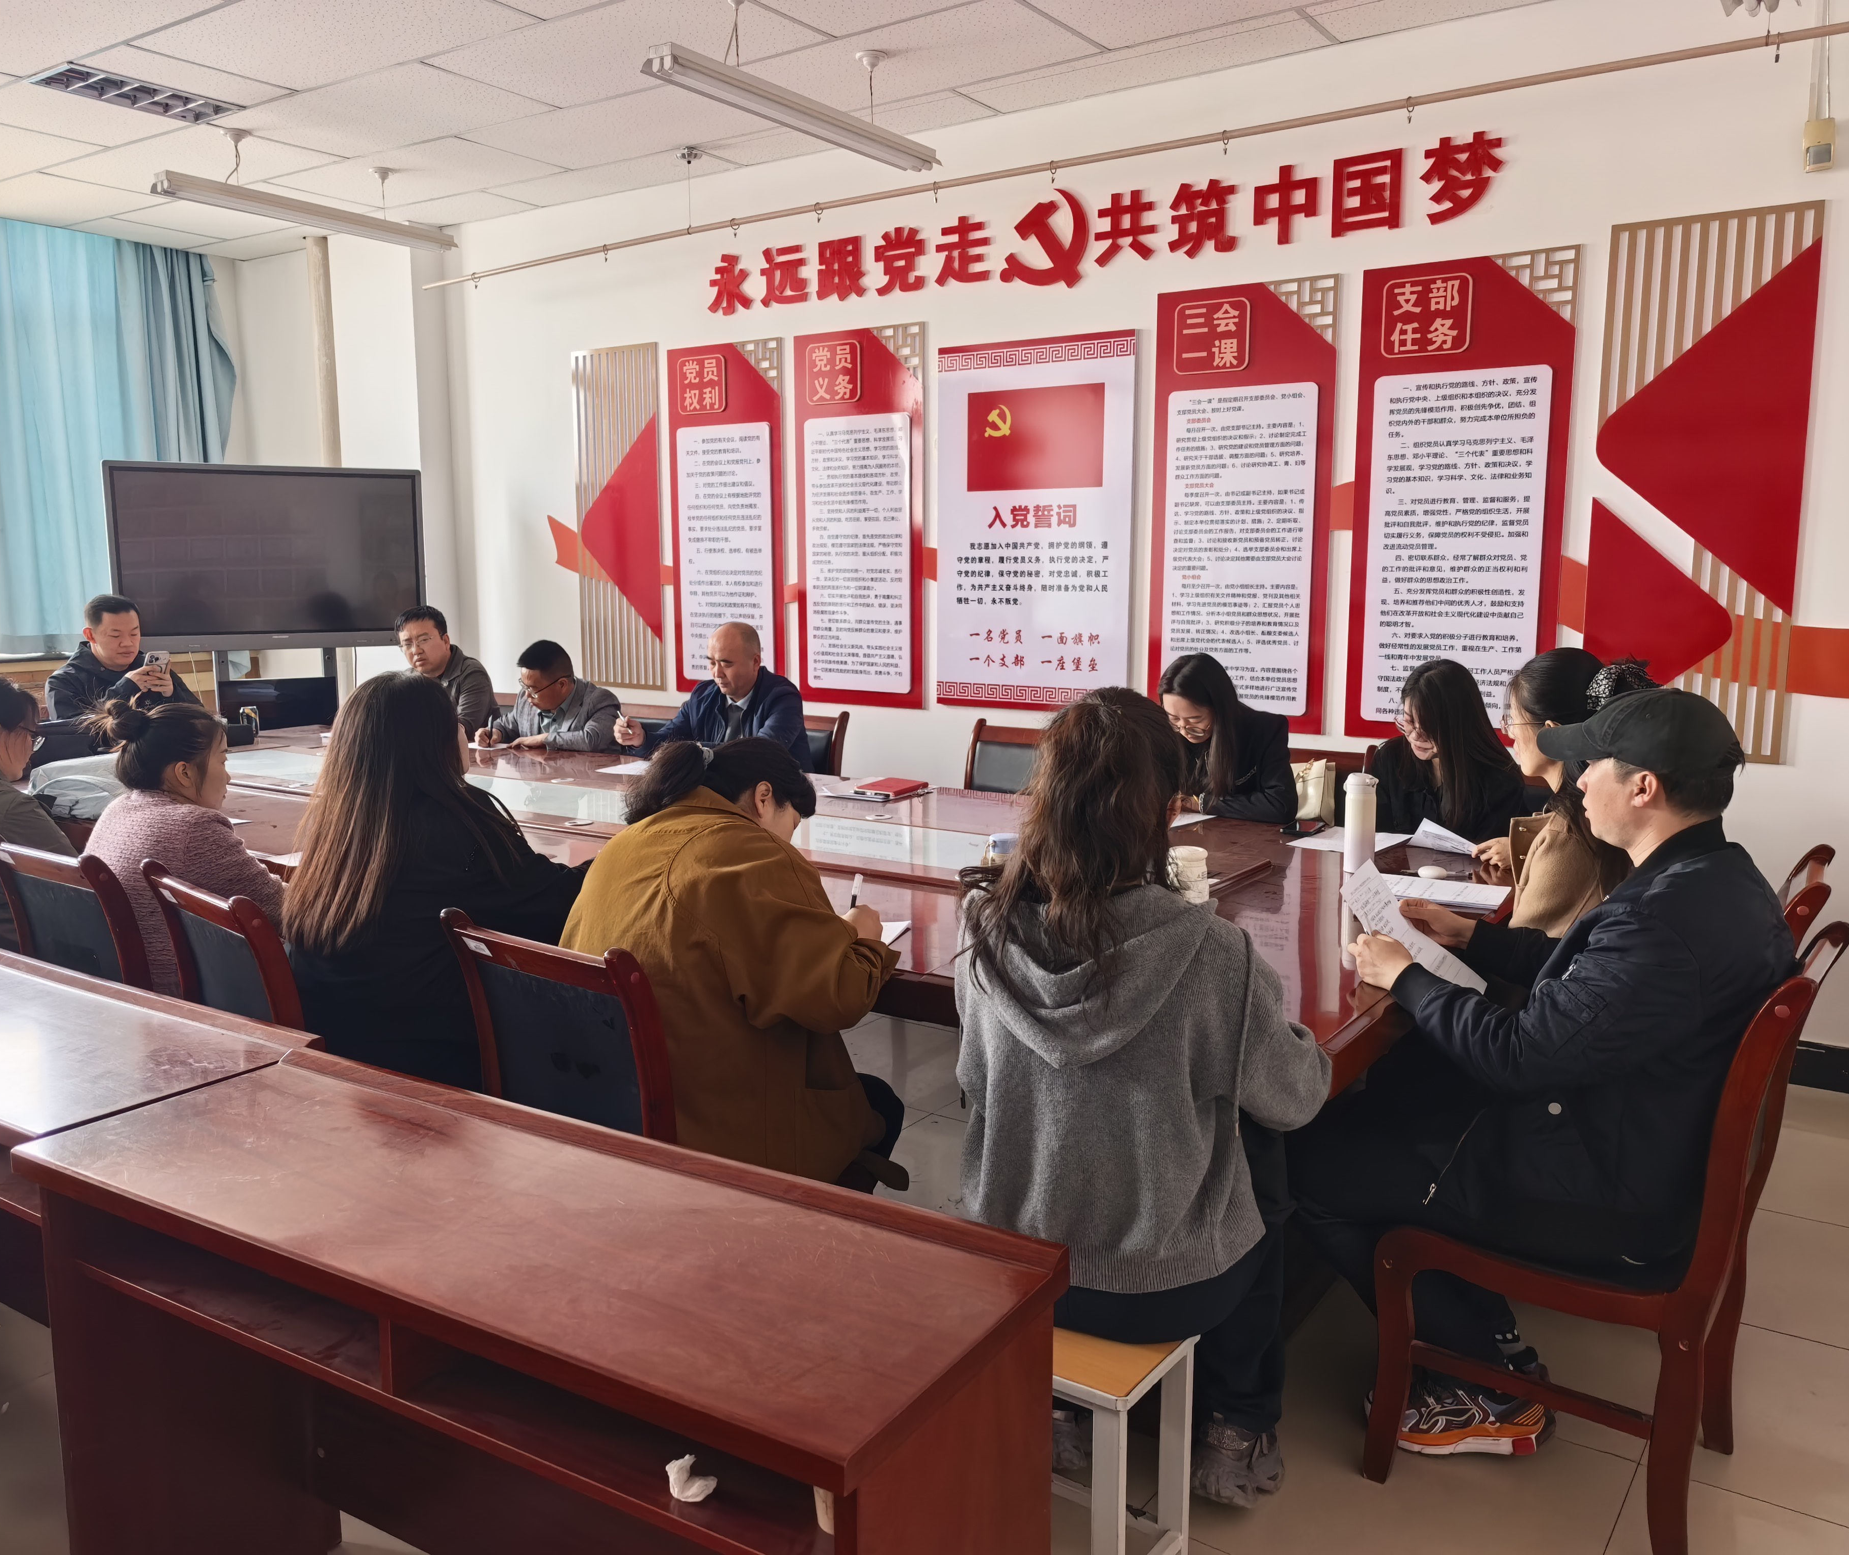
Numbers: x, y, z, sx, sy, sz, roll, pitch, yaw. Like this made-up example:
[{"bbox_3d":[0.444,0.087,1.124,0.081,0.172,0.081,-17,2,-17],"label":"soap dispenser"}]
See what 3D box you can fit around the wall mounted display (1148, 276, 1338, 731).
[{"bbox_3d":[1.058,-0.896,4.837,0.620,1.468,0.030,6,10,33],"label":"wall mounted display"}]

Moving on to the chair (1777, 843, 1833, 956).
[{"bbox_3d":[1.439,0.601,2.906,0.600,0.940,0.460,6,10,33],"label":"chair"}]

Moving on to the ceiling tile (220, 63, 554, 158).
[{"bbox_3d":[-1.939,-2.375,5.137,1.183,0.018,0.575,6,11,34],"label":"ceiling tile"}]

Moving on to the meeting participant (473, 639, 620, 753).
[{"bbox_3d":[-1.482,0.025,5.888,0.680,1.190,0.600,-8,12,-41],"label":"meeting participant"}]

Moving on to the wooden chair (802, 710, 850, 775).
[{"bbox_3d":[-0.639,0.221,5.400,0.460,0.945,0.570,6,11,34],"label":"wooden chair"}]

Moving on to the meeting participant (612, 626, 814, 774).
[{"bbox_3d":[-0.730,0.113,5.019,0.650,1.280,0.800,6,10,33],"label":"meeting participant"}]

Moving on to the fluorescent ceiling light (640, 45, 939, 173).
[{"bbox_3d":[-0.339,-2.002,4.344,0.140,0.075,1.260,6,11,34],"label":"fluorescent ceiling light"}]

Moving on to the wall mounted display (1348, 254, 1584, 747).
[{"bbox_3d":[1.641,-0.834,4.432,0.627,1.466,0.030,6,11,34],"label":"wall mounted display"}]

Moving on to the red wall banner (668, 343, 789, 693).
[{"bbox_3d":[-0.828,-1.078,6.094,0.627,1.465,0.030,6,11,34],"label":"red wall banner"}]

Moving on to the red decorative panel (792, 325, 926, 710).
[{"bbox_3d":[-0.250,-1.022,5.704,0.620,1.465,0.030,6,10,33],"label":"red decorative panel"}]

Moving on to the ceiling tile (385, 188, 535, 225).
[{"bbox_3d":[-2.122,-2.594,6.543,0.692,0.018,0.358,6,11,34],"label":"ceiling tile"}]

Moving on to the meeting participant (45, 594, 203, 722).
[{"bbox_3d":[-3.100,-0.039,5.798,0.780,1.360,0.580,6,10,33],"label":"meeting participant"}]

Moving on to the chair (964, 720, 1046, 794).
[{"bbox_3d":[0.215,0.322,4.752,0.460,0.940,0.600,6,10,33],"label":"chair"}]

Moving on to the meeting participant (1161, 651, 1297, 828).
[{"bbox_3d":[0.854,0.248,4.289,0.500,1.220,0.680,8,12,42],"label":"meeting participant"}]

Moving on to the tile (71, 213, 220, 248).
[{"bbox_3d":[-3.773,-2.663,7.026,0.350,0.020,0.600,6,10,33],"label":"tile"}]

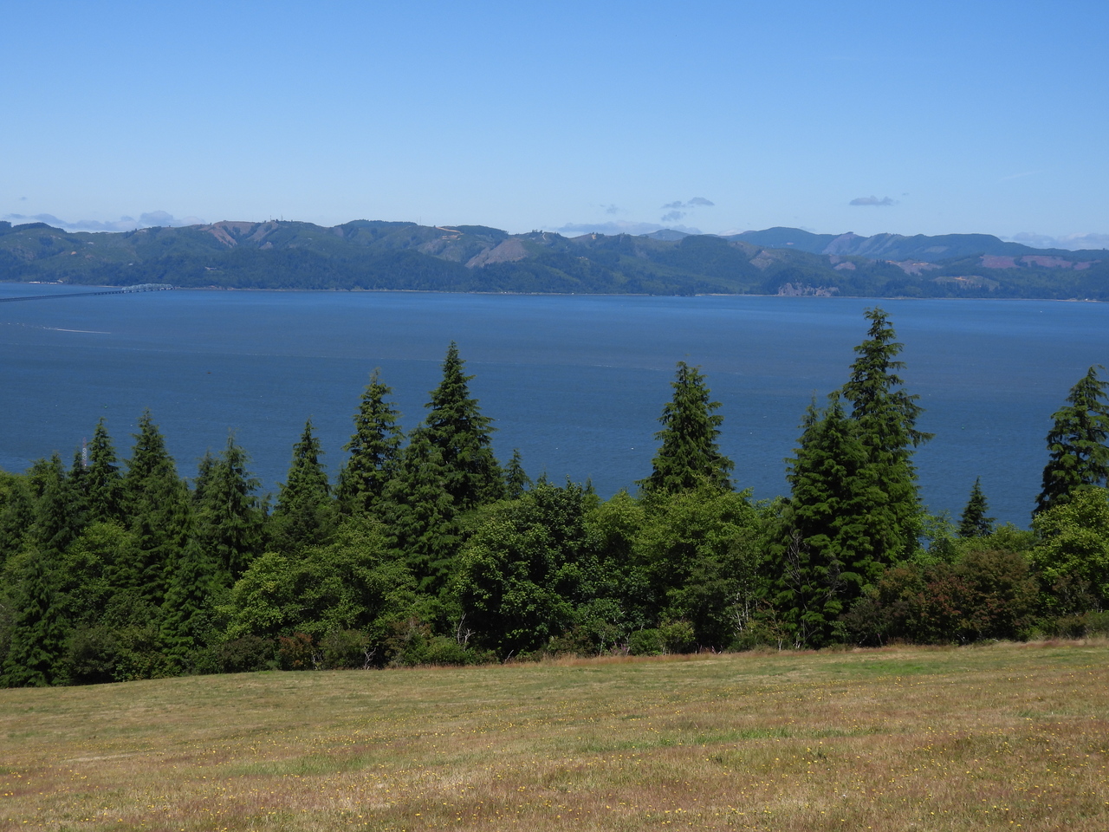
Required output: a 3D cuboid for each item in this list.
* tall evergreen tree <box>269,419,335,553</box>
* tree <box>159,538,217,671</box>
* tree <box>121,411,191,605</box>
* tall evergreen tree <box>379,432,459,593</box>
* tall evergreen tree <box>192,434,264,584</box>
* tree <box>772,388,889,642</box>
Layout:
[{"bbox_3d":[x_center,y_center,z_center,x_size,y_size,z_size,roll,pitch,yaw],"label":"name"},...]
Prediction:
[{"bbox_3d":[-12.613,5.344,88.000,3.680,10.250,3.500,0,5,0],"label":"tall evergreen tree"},{"bbox_3d":[-14.715,7.558,71.000,2.370,5.280,2.260,0,5,0],"label":"tree"},{"bbox_3d":[-17.849,4.992,79.000,3.360,10.360,3.190,0,5,0],"label":"tree"},{"bbox_3d":[-6.117,5.330,80.000,3.730,9.160,3.540,0,5,0],"label":"tall evergreen tree"},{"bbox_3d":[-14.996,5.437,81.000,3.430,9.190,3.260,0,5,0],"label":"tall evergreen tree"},{"bbox_3d":[12.015,4.540,76.000,5.010,10.780,4.760,0,5,0],"label":"tree"}]

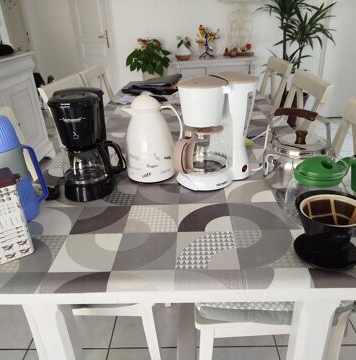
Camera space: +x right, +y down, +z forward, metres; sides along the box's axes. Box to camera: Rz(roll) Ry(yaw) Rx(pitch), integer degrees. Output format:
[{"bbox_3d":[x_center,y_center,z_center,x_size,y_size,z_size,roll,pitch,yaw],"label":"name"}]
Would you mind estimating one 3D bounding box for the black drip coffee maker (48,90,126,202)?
[{"bbox_3d":[-0.247,-0.103,0.947,0.191,0.276,0.180,-5,26,-4],"label":"black drip coffee maker"}]

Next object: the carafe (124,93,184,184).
[{"bbox_3d":[-0.077,-0.141,1.025,0.187,0.259,0.154,-5,26,-4],"label":"carafe"}]

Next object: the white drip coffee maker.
[{"bbox_3d":[0.088,-0.143,0.960,0.223,0.302,0.186,-24,33,-37],"label":"white drip coffee maker"}]

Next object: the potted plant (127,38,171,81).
[{"bbox_3d":[-0.295,-1.210,3.560,0.450,0.560,0.420,-2,26,3],"label":"potted plant"}]

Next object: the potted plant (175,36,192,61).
[{"bbox_3d":[0.060,-1.436,3.639,0.200,0.243,0.180,-2,26,3],"label":"potted plant"}]

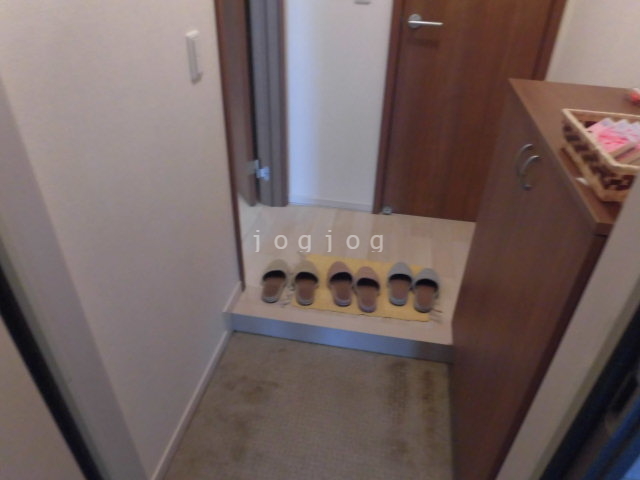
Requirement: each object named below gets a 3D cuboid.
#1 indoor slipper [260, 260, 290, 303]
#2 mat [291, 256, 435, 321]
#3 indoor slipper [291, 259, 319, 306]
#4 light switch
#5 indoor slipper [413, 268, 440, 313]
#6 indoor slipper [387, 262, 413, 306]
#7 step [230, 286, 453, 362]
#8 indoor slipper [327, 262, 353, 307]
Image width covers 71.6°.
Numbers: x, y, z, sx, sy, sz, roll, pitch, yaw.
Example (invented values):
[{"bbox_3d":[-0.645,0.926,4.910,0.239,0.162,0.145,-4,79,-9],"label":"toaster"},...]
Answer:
[{"bbox_3d":[-0.198,0.160,1.966,0.103,0.068,0.280,3,34,3],"label":"indoor slipper"},{"bbox_3d":[0.189,0.197,1.975,0.572,0.010,0.368,5,34,7],"label":"mat"},{"bbox_3d":[-0.062,0.167,1.958,0.103,0.068,0.284,0,34,-1],"label":"indoor slipper"},{"bbox_3d":[-0.344,-0.513,1.241,0.015,0.118,0.068,7,34,9],"label":"light switch"},{"bbox_3d":[0.464,0.197,1.925,0.103,0.068,0.282,10,35,13],"label":"indoor slipper"},{"bbox_3d":[0.358,0.172,1.960,0.103,0.068,0.280,6,34,8],"label":"indoor slipper"},{"bbox_3d":[0.087,0.344,1.849,0.883,0.098,0.174,7,34,9],"label":"step"},{"bbox_3d":[0.092,0.171,1.955,0.103,0.068,0.283,-1,34,-3],"label":"indoor slipper"}]

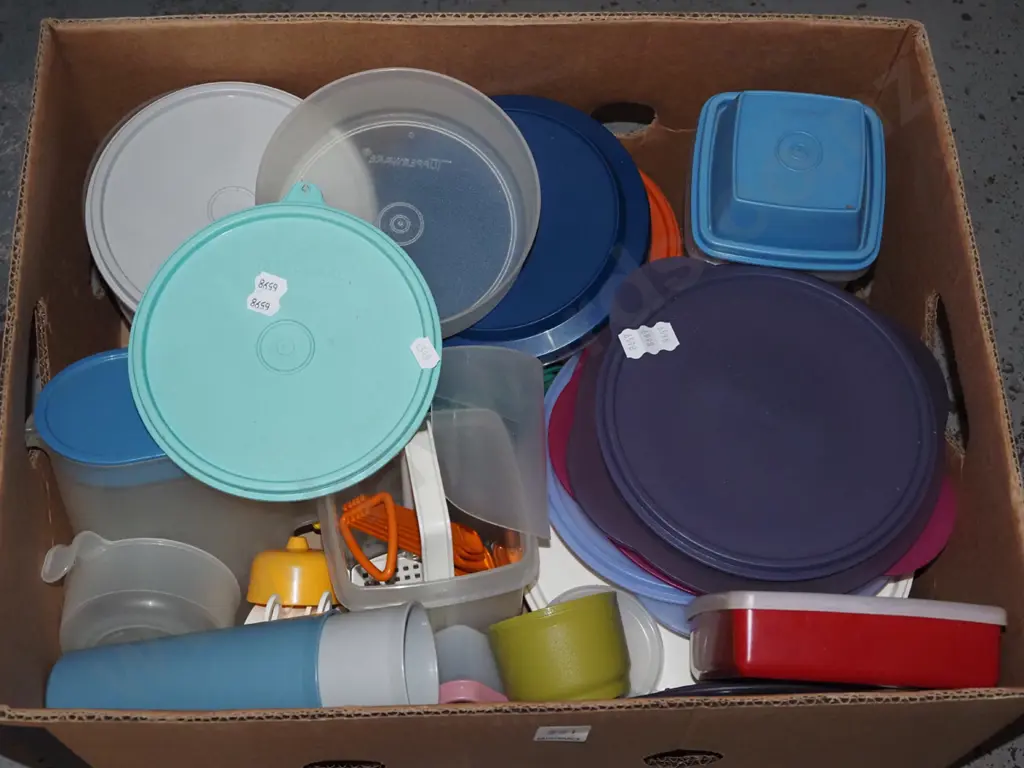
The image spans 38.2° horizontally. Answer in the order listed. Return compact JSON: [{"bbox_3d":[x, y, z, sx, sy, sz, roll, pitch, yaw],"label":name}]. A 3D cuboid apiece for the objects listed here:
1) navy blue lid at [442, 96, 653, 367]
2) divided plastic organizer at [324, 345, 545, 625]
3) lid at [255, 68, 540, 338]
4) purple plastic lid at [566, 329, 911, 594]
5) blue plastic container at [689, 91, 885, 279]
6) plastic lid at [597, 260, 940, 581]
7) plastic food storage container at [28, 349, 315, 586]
[{"bbox_3d":[-0.008,-0.093,0.831,0.171,0.015,0.171,-2,67,6],"label":"navy blue lid"},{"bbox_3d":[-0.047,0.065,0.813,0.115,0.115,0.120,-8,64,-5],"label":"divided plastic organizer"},{"bbox_3d":[-0.064,-0.095,0.830,0.156,0.042,0.156,0,80,-2],"label":"lid"},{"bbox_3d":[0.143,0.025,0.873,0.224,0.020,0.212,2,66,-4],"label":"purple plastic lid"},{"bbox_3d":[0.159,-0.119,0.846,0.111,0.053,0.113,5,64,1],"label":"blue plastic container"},{"bbox_3d":[0.135,0.018,0.779,0.182,0.012,0.182,2,64,-3],"label":"plastic lid"},{"bbox_3d":[-0.175,0.046,0.864,0.176,0.125,0.094,-13,46,-15],"label":"plastic food storage container"}]

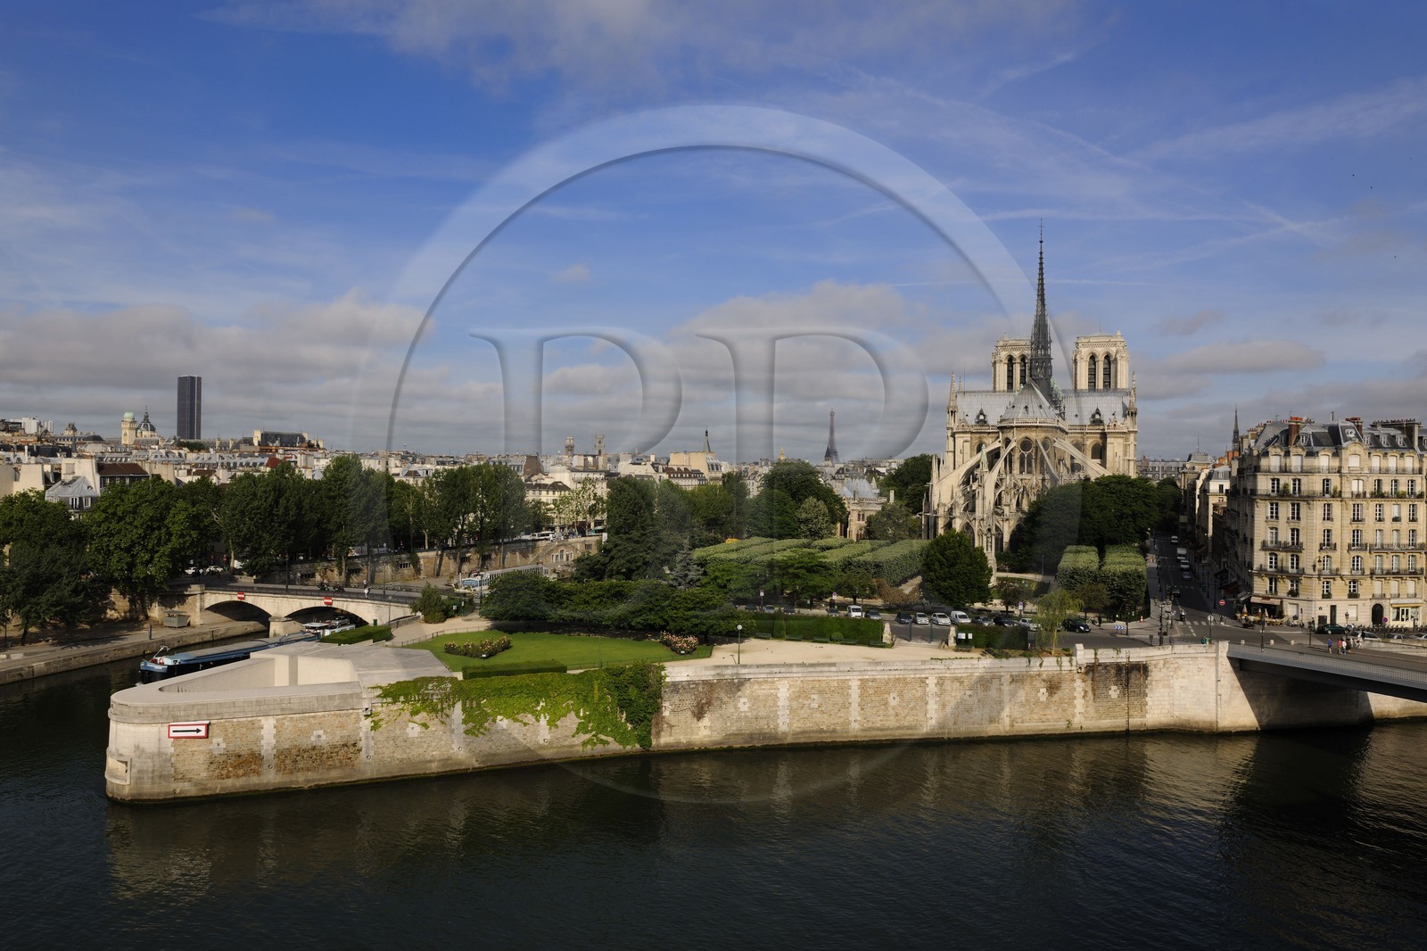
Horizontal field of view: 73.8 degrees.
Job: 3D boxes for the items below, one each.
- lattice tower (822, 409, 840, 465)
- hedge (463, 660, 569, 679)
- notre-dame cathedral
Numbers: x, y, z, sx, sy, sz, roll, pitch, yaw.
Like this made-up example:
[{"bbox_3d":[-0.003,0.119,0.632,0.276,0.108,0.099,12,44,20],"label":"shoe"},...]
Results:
[{"bbox_3d":[533.374,-148.018,4260.000,125.000,326.000,125.000,1,0,43],"label":"lattice tower"},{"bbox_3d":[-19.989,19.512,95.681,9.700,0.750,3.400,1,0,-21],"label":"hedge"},{"bbox_3d":[99.758,-26.995,287.678,48.000,95.000,128.000,1,0,25],"label":"notre-dame cathedral"}]

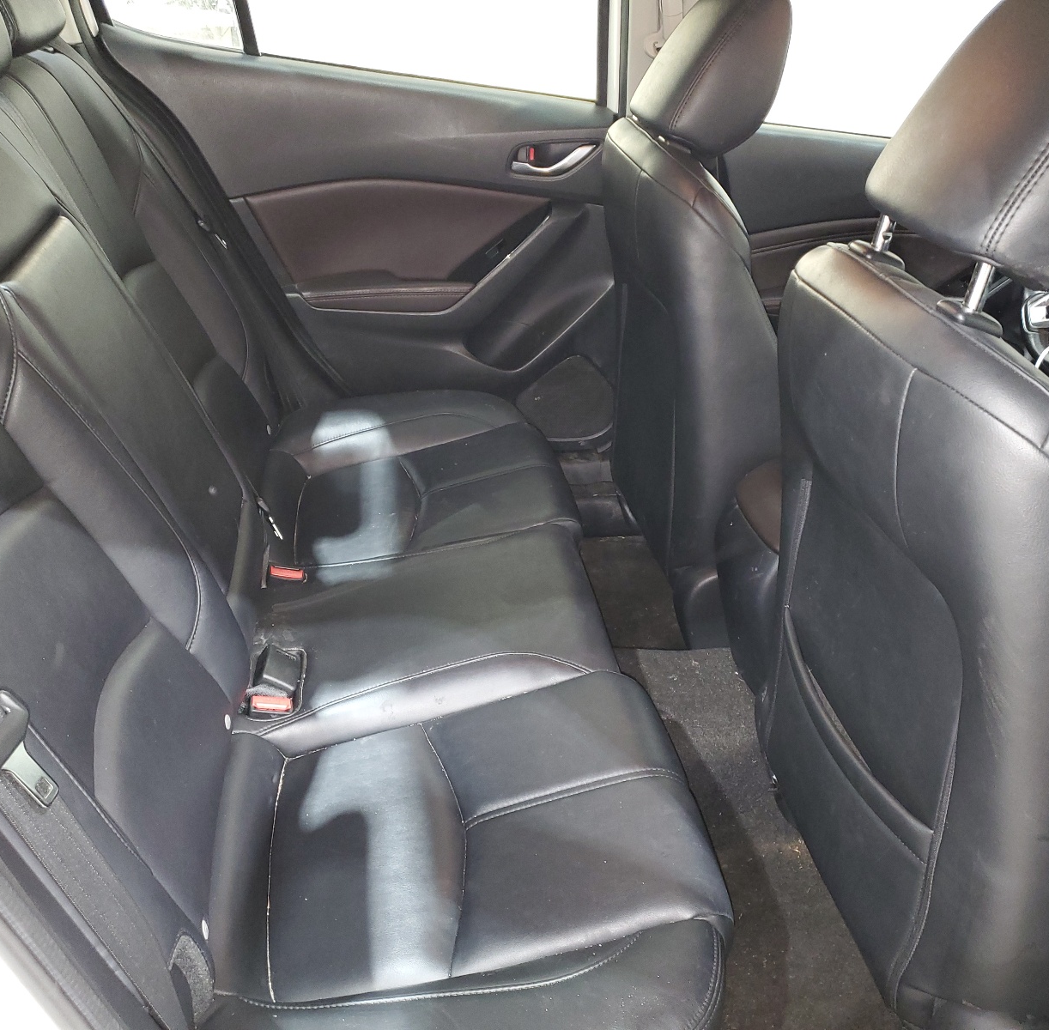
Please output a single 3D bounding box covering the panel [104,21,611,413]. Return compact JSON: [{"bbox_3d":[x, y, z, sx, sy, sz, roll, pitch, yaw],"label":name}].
[{"bbox_3d":[-0.252,-0.444,1.842,0.860,0.690,0.115,-1,31,-10],"label":"panel"}]

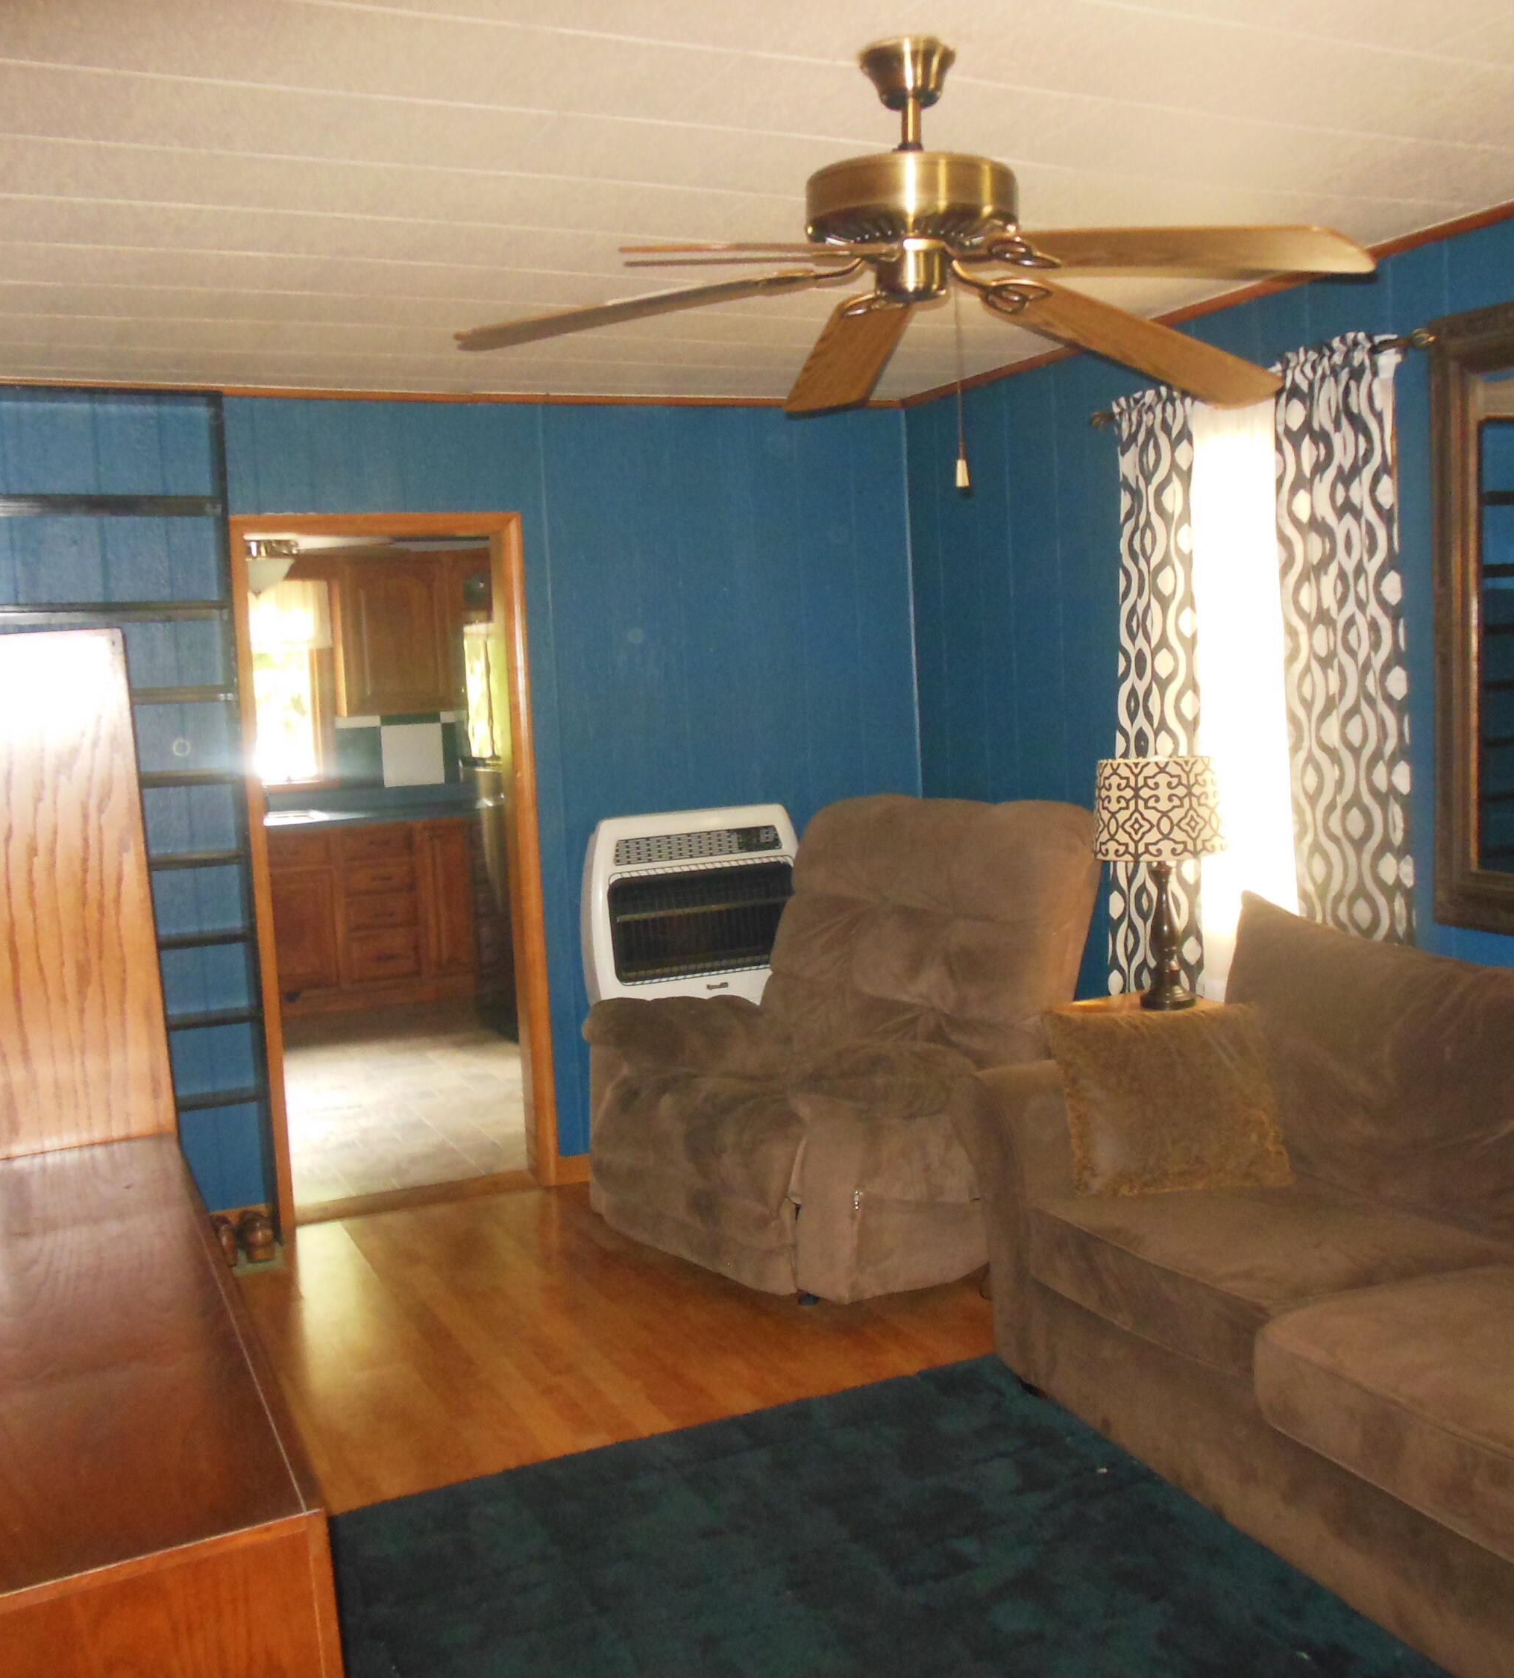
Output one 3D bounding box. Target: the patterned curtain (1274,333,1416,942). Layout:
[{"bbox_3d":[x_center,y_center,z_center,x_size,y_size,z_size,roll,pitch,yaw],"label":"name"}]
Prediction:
[{"bbox_3d":[1.355,-0.070,3.722,0.089,2.100,0.364,-6,7,-26],"label":"patterned curtain"}]

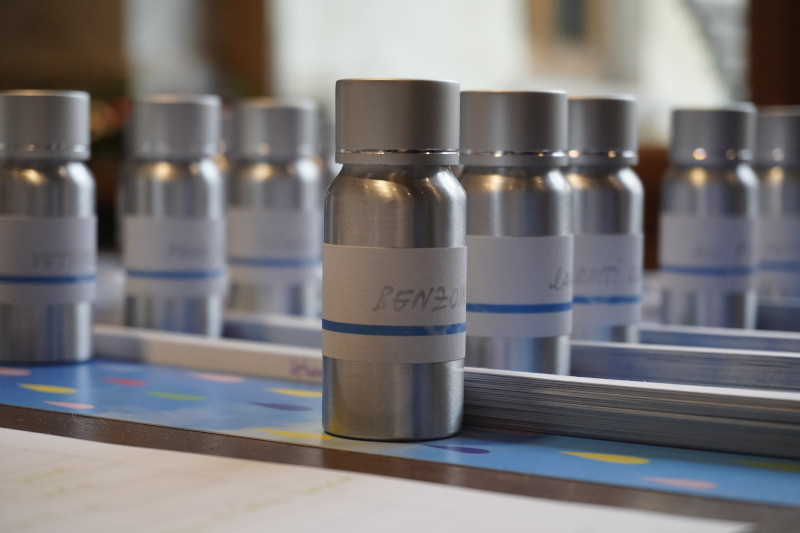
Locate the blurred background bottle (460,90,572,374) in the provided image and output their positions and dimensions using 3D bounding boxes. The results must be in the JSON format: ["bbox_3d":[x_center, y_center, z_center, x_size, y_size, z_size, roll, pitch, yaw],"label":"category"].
[{"bbox_3d":[0.033,-0.007,0.497,0.036,0.089,0.036,1,4,0],"label":"blurred background bottle"}]

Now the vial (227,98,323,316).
[{"bbox_3d":[-0.048,-0.017,0.630,0.036,0.089,0.036,1,4,0],"label":"vial"}]

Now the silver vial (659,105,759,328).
[{"bbox_3d":[0.116,-0.014,0.624,0.036,0.089,0.036,1,4,0],"label":"silver vial"}]

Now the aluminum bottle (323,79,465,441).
[{"bbox_3d":[-0.001,-0.003,0.424,0.036,0.089,0.036,1,4,0],"label":"aluminum bottle"}]

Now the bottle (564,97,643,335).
[{"bbox_3d":[0.060,-0.009,0.535,0.036,0.089,0.036,1,4,0],"label":"bottle"}]

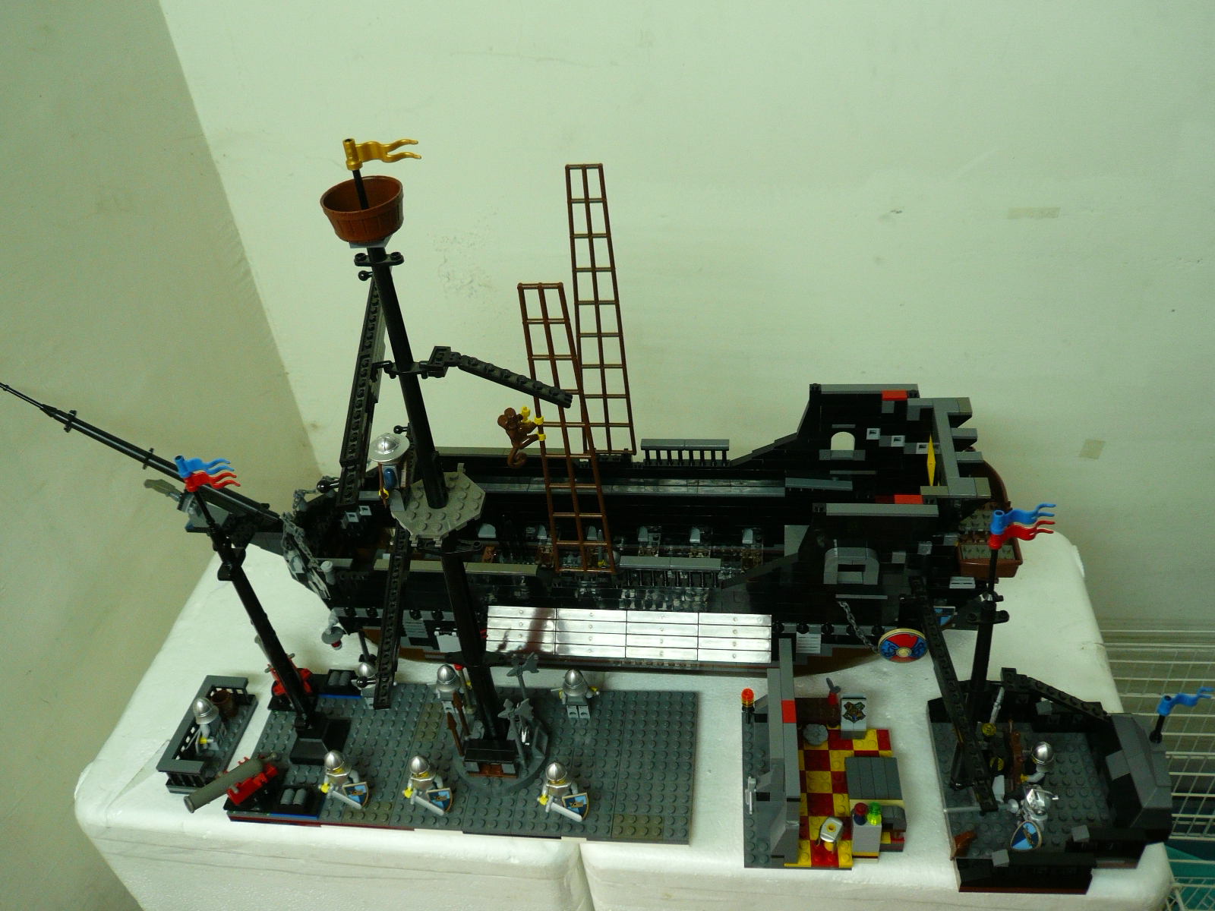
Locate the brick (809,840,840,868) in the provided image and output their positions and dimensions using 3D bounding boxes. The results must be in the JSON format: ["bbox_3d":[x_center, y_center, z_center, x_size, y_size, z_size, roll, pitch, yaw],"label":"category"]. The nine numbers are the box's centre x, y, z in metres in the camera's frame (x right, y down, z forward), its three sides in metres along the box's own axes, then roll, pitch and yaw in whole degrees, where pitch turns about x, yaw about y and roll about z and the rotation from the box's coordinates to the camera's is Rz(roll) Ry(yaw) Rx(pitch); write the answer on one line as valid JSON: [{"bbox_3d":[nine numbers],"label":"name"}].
[{"bbox_3d":[0.131,0.240,0.592,0.016,0.005,0.016,-2,38,9],"label":"brick"}]

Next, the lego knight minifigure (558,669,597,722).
[{"bbox_3d":[-0.020,0.162,0.673,0.025,0.043,0.018,0,38,8],"label":"lego knight minifigure"}]

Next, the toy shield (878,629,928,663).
[{"bbox_3d":[0.191,0.123,0.634,0.033,0.033,0.006,-1,38,7],"label":"toy shield"}]

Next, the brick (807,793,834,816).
[{"bbox_3d":[0.134,0.220,0.617,0.016,0.005,0.016,-2,38,9],"label":"brick"}]

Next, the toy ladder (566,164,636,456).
[{"bbox_3d":[-0.007,-0.095,0.683,0.040,0.209,0.004,-1,27,8],"label":"toy ladder"}]

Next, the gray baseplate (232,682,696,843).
[{"bbox_3d":[-0.094,0.204,0.667,0.304,0.009,0.112,0,38,8],"label":"gray baseplate"}]

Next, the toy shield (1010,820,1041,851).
[{"bbox_3d":[0.245,0.223,0.576,0.017,0.004,0.018,-19,64,15],"label":"toy shield"}]

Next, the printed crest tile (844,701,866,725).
[{"bbox_3d":[0.161,0.167,0.639,0.015,0.017,0.003,-2,18,9],"label":"printed crest tile"}]

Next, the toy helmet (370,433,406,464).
[{"bbox_3d":[-0.113,-0.004,0.505,0.019,0.011,0.018,-9,38,-4],"label":"toy helmet"}]

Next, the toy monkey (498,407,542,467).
[{"bbox_3d":[-0.053,-0.011,0.598,0.026,0.036,0.020,22,46,31],"label":"toy monkey"}]

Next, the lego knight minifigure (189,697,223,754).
[{"bbox_3d":[-0.275,0.184,0.678,0.019,0.044,0.024,5,39,14],"label":"lego knight minifigure"}]

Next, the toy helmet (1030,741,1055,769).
[{"bbox_3d":[0.261,0.180,0.590,0.015,0.013,0.015,14,44,29],"label":"toy helmet"}]

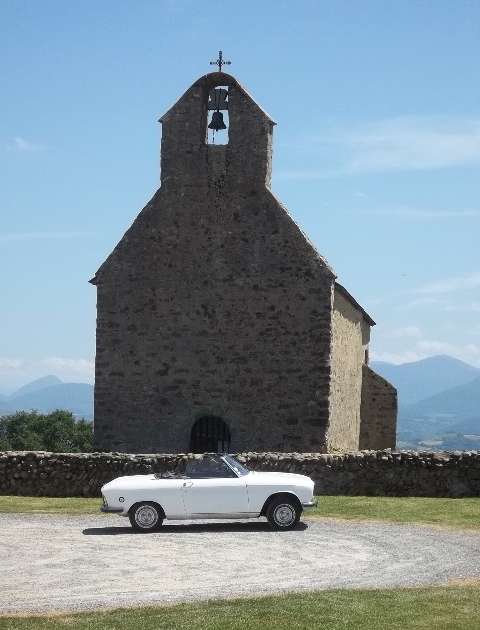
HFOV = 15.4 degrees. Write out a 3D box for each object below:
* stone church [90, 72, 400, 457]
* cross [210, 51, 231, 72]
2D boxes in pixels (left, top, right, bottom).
[{"bbox_3d":[0.873,-0.311,60.829,8.568,12.262,19.000,0,-4,8],"label":"stone church"},{"bbox_3d":[-0.577,-7.502,52.529,0.600,0.640,0.070,0,-4,8],"label":"cross"}]

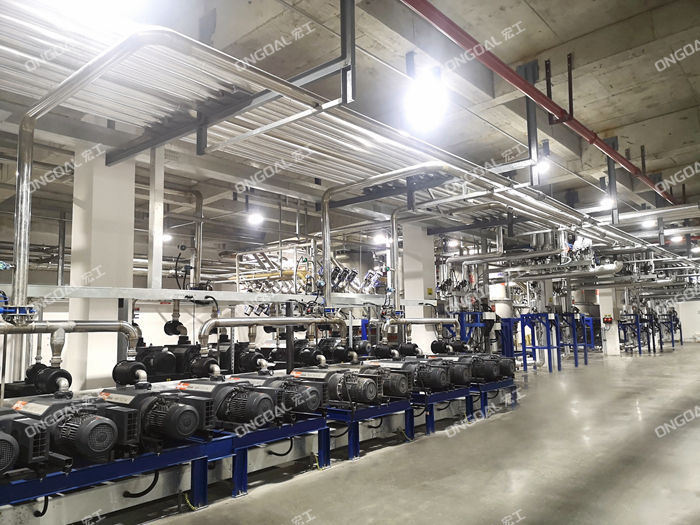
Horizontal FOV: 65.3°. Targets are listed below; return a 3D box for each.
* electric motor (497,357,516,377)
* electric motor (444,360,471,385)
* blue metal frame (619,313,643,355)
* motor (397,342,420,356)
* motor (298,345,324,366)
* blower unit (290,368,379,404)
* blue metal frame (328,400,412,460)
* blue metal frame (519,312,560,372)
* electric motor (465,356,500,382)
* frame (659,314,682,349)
[{"bbox_3d":[2.946,2.005,10.562,0.436,0.310,0.281,-7,-9,40],"label":"electric motor"},{"bbox_3d":[1.756,1.866,9.187,0.436,0.310,0.281,-7,-9,40],"label":"electric motor"},{"bbox_3d":[13.080,3.331,25.406,0.920,1.820,0.900,-7,-9,40],"label":"blue metal frame"},{"bbox_3d":[1.060,1.554,9.770,0.320,0.252,0.252,-7,-9,40],"label":"motor"},{"bbox_3d":[-0.557,1.341,7.791,0.300,0.270,0.260,-7,-9,40],"label":"motor"},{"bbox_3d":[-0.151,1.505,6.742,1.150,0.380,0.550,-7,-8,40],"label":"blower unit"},{"bbox_3d":[0.081,2.180,7.371,1.000,0.550,1.330,-7,-9,40],"label":"blue metal frame"},{"bbox_3d":[6.201,2.597,17.717,0.920,1.820,0.900,-7,-9,40],"label":"blue metal frame"},{"bbox_3d":[2.388,1.898,9.866,0.530,0.380,0.320,-7,-9,40],"label":"electric motor"},{"bbox_3d":[15.528,3.340,26.501,0.750,1.570,1.400,-7,-8,40],"label":"frame"}]

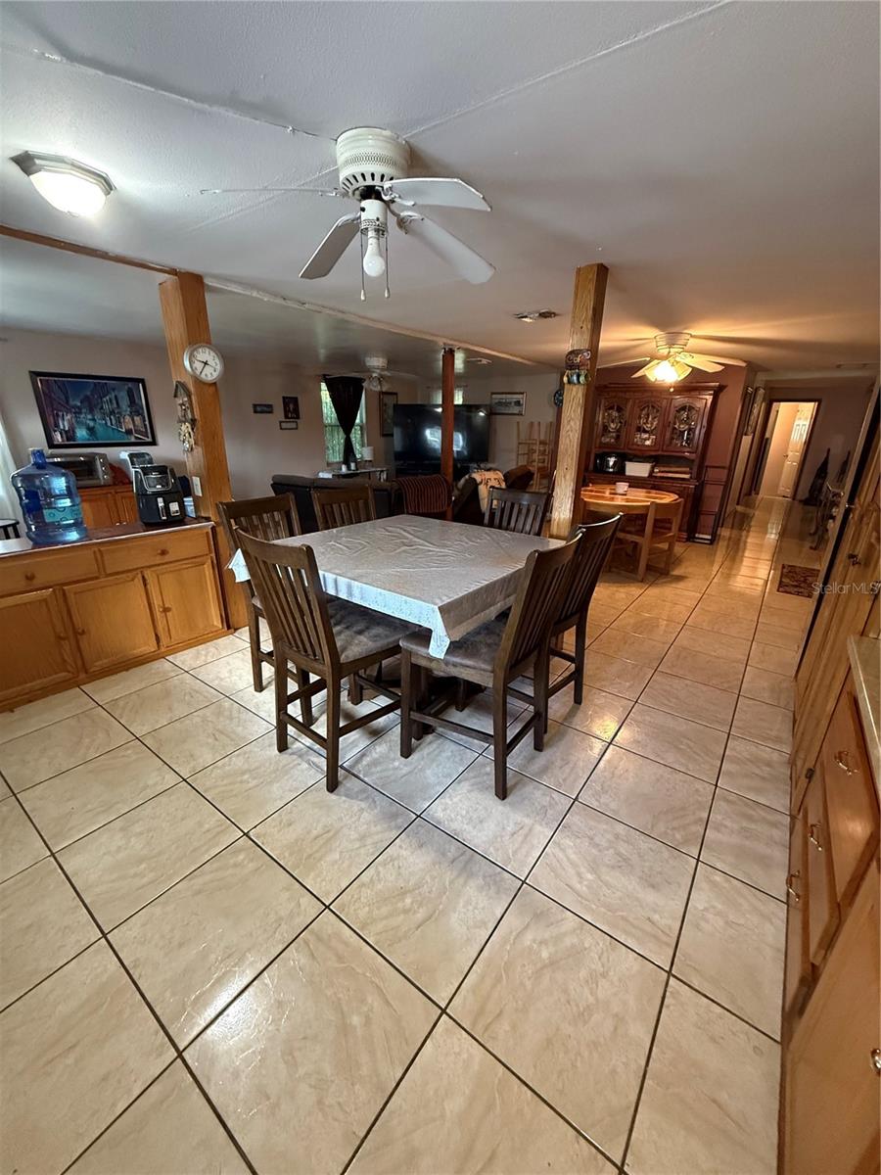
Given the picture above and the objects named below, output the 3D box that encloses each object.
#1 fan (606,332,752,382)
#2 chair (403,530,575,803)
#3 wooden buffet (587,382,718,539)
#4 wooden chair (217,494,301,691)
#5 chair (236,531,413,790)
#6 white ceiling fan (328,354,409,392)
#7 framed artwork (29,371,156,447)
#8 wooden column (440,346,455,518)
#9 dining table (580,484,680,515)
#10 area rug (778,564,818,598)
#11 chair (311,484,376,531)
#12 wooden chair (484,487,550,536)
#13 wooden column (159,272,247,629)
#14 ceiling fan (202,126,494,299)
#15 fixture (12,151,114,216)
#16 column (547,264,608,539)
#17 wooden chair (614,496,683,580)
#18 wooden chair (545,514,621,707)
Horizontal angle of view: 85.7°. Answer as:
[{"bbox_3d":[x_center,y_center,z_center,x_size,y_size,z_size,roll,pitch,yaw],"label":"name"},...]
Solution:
[{"bbox_3d":[2.064,-2.065,4.324,1.300,0.405,1.300,-14,25,-37],"label":"fan"},{"bbox_3d":[0.195,0.276,2.068,0.584,1.075,0.461,14,23,32],"label":"chair"},{"bbox_3d":[2.925,-1.791,6.777,1.568,2.026,0.477,15,24,34],"label":"wooden buffet"},{"bbox_3d":[-0.745,0.082,2.549,0.584,1.075,0.461,15,24,33],"label":"wooden chair"},{"bbox_3d":[-0.436,0.247,2.095,0.440,1.095,0.571,17,25,38],"label":"chair"},{"bbox_3d":[-0.782,-2.609,5.841,1.123,0.416,1.123,15,24,34],"label":"white ceiling fan"},{"bbox_3d":[-3.392,-1.749,4.744,0.030,0.670,0.965,15,24,34],"label":"framed artwork"},{"bbox_3d":[0.063,-1.401,5.173,0.094,2.242,0.094,15,24,34],"label":"wooden column"},{"bbox_3d":[2.065,-0.703,5.502,1.133,0.749,1.521,15,24,34],"label":"dining table"},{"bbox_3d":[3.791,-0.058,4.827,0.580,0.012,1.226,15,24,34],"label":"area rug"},{"bbox_3d":[-0.375,-0.022,2.868,0.584,1.075,0.461,17,25,37],"label":"chair"},{"bbox_3d":[0.318,-0.045,2.979,0.440,1.095,0.571,15,24,34],"label":"wooden chair"},{"bbox_3d":[-1.540,-0.763,3.155,0.231,2.226,0.153,15,24,34],"label":"wooden column"},{"bbox_3d":[-0.199,-1.079,1.399,0.930,0.405,0.930,-14,25,-36],"label":"ceiling fan"},{"bbox_3d":[-1.237,-1.318,1.594,0.285,0.108,0.285,15,24,34],"label":"fixture"},{"bbox_3d":[0.768,-0.601,2.846,0.133,2.231,0.083,15,24,34],"label":"column"},{"bbox_3d":[2.105,-0.531,4.913,0.435,0.810,0.468,-13,24,-35],"label":"wooden chair"},{"bbox_3d":[0.484,0.139,2.473,0.584,1.075,0.461,17,25,37],"label":"wooden chair"}]

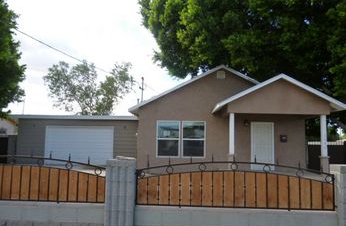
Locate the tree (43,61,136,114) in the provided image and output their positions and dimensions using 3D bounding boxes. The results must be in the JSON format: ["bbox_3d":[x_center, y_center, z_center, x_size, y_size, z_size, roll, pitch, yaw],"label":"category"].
[{"bbox_3d":[-7.968,-0.696,25.653,8.300,8.200,7.400,1,-5,0],"label":"tree"}]

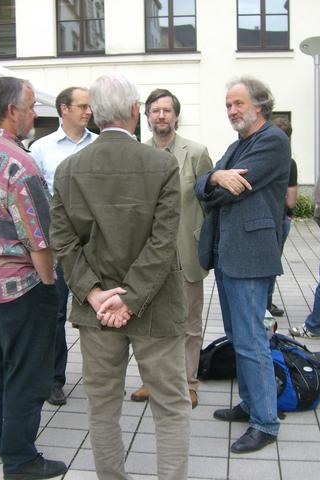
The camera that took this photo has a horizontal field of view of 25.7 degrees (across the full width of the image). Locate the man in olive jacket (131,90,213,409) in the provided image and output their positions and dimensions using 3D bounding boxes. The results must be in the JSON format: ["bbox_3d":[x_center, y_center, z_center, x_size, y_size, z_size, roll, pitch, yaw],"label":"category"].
[{"bbox_3d":[0.039,0.034,4.165,0.560,1.832,0.380,1,6,6],"label":"man in olive jacket"}]

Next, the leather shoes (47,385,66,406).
[{"bbox_3d":[-0.613,0.890,4.221,0.110,0.110,0.300,0,6,-7],"label":"leather shoes"}]

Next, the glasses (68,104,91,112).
[{"bbox_3d":[-0.490,-0.774,4.120,0.140,0.045,0.140,4,7,30],"label":"glasses"}]

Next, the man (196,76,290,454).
[{"bbox_3d":[0.430,0.105,3.578,0.440,1.829,0.490,-3,7,-25],"label":"man"}]

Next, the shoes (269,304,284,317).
[{"bbox_3d":[1.039,0.647,6.483,0.290,0.110,0.110,2,7,12],"label":"shoes"}]

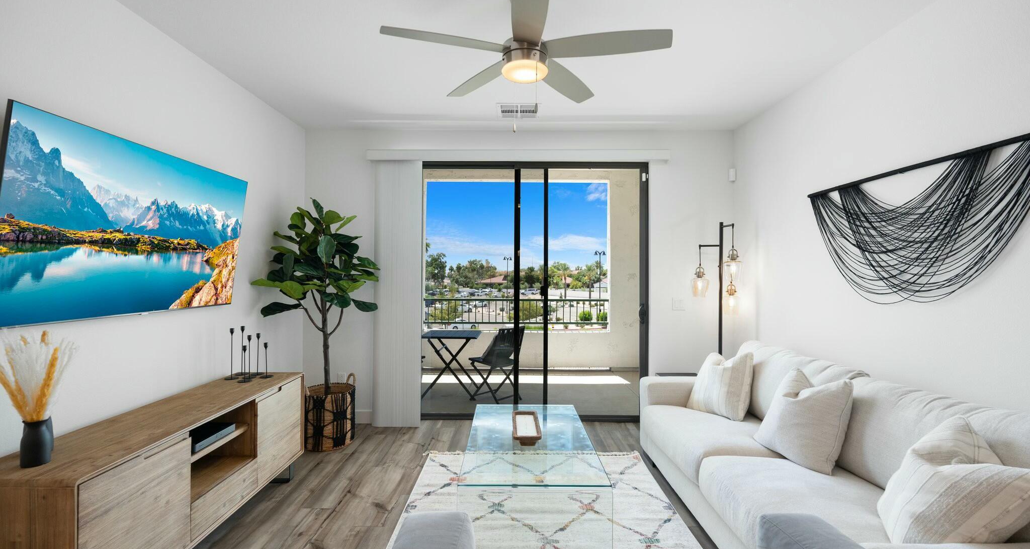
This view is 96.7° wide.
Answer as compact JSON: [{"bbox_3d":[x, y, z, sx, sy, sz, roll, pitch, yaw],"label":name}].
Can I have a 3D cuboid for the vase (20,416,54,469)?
[{"bbox_3d":[-1.705,0.596,1.639,0.090,0.158,0.095,0,0,0],"label":"vase"}]

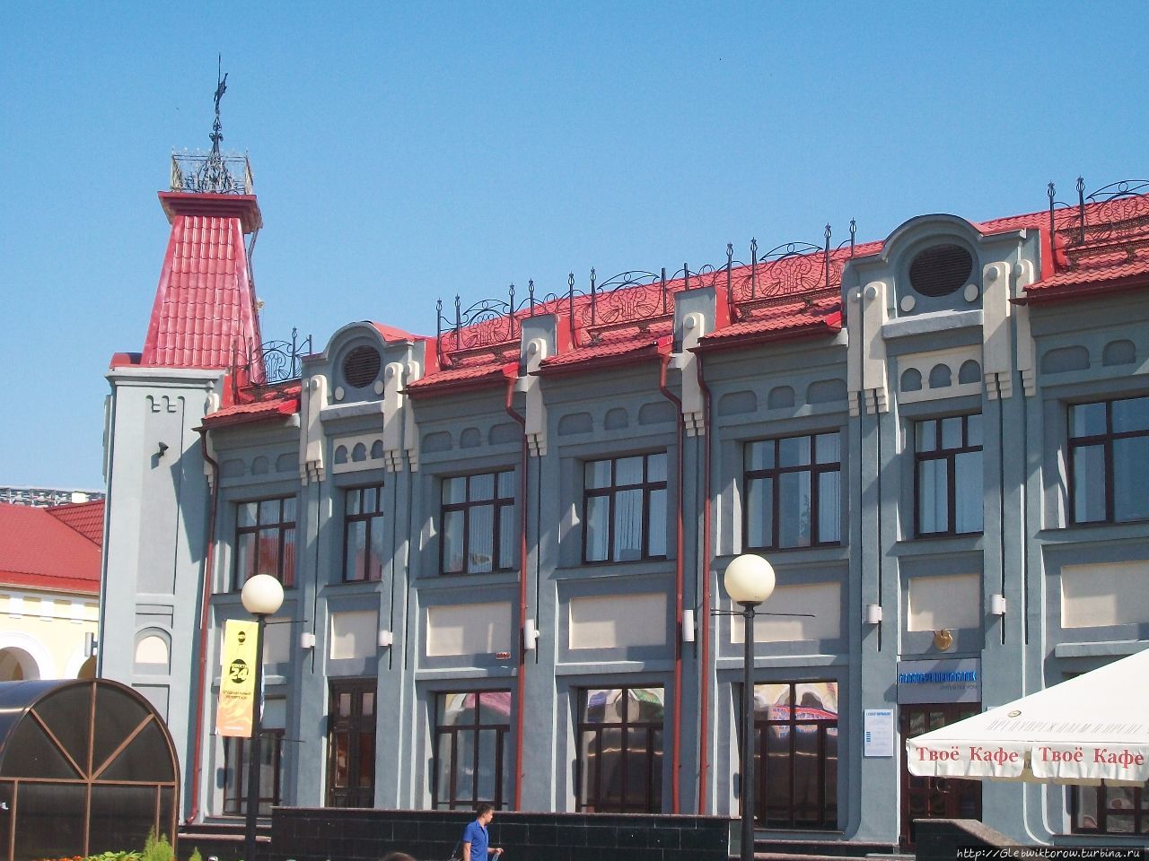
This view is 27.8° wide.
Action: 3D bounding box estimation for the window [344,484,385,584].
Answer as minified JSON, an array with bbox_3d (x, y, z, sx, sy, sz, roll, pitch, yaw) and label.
[{"bbox_3d":[-3.750,1.862,42.344,1.308,1.745,0.180,-7,-12,42],"label":"window"}]

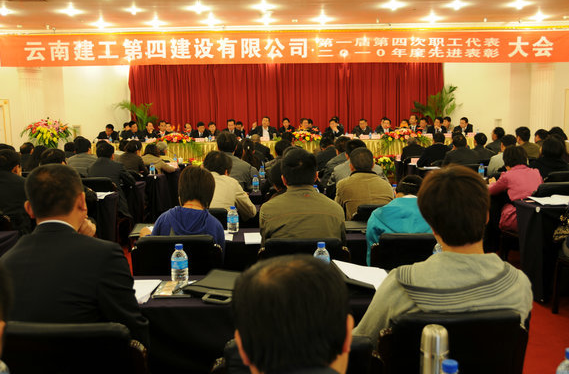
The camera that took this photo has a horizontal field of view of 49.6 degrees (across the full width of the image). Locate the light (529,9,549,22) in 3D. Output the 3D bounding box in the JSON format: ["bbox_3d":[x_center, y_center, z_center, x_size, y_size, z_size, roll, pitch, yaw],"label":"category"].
[{"bbox_3d":[6.066,-4.062,14.686,0.220,0.120,0.220,-1,6,0],"label":"light"}]

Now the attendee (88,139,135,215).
[{"bbox_3d":[-1.945,0.125,6.961,0.500,1.290,0.750,0,6,5],"label":"attendee"}]

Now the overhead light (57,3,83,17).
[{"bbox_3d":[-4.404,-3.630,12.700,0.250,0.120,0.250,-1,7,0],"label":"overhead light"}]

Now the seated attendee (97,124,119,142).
[{"bbox_3d":[-3.740,-0.771,13.075,0.500,1.108,0.700,0,6,0],"label":"seated attendee"}]

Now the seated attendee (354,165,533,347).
[{"bbox_3d":[0.438,0.546,2.038,0.550,1.260,0.780,-2,6,-11],"label":"seated attendee"}]

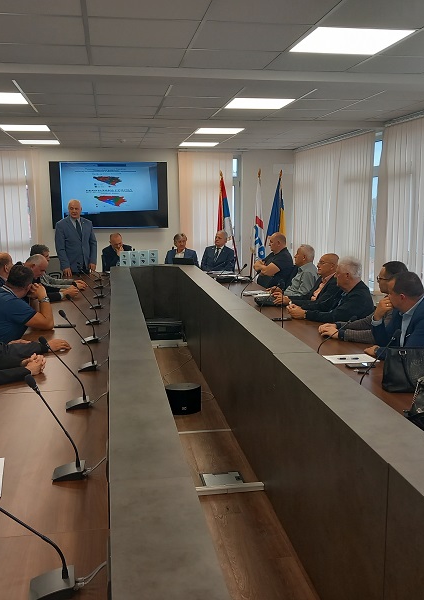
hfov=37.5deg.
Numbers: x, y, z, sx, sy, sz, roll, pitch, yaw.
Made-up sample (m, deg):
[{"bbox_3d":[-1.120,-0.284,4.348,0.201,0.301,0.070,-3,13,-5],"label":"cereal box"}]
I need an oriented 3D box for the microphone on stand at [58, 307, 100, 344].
[{"bbox_3d":[-0.918,0.150,4.359,0.220,0.310,0.100,-2,9,-9],"label":"microphone on stand"}]

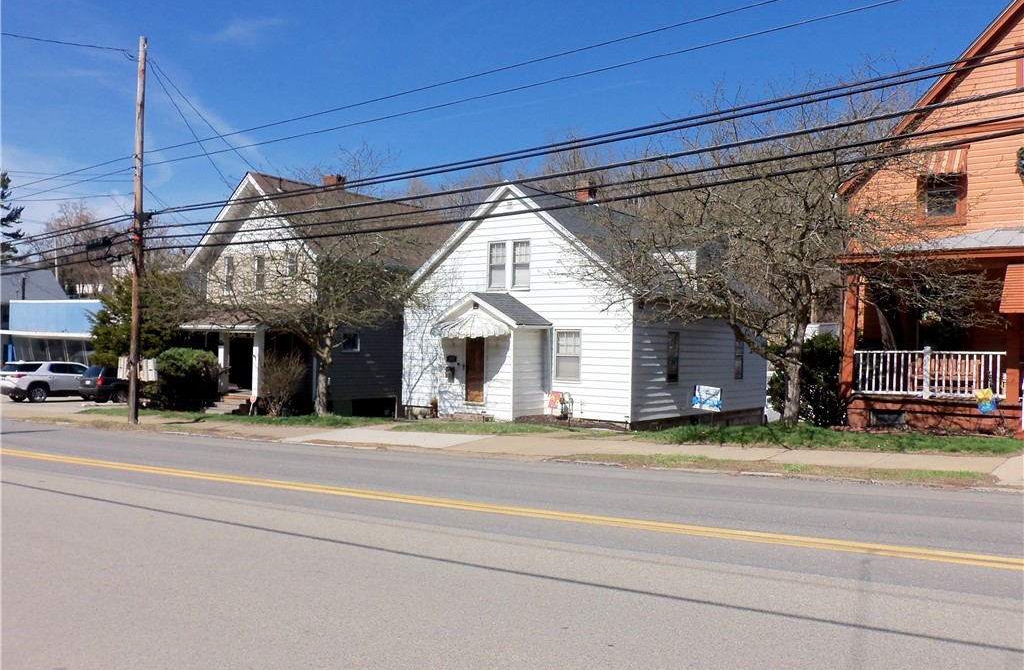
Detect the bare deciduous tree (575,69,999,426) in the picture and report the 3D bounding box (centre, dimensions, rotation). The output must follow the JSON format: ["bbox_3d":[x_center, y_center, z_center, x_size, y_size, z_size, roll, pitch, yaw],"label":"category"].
[{"bbox_3d":[5.501,-1.754,16.600,8.200,7.100,7.500,1,-1,0],"label":"bare deciduous tree"}]

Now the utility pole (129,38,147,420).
[{"bbox_3d":[-10.295,-2.876,22.800,0.290,10.700,0.290,1,-1,37],"label":"utility pole"}]

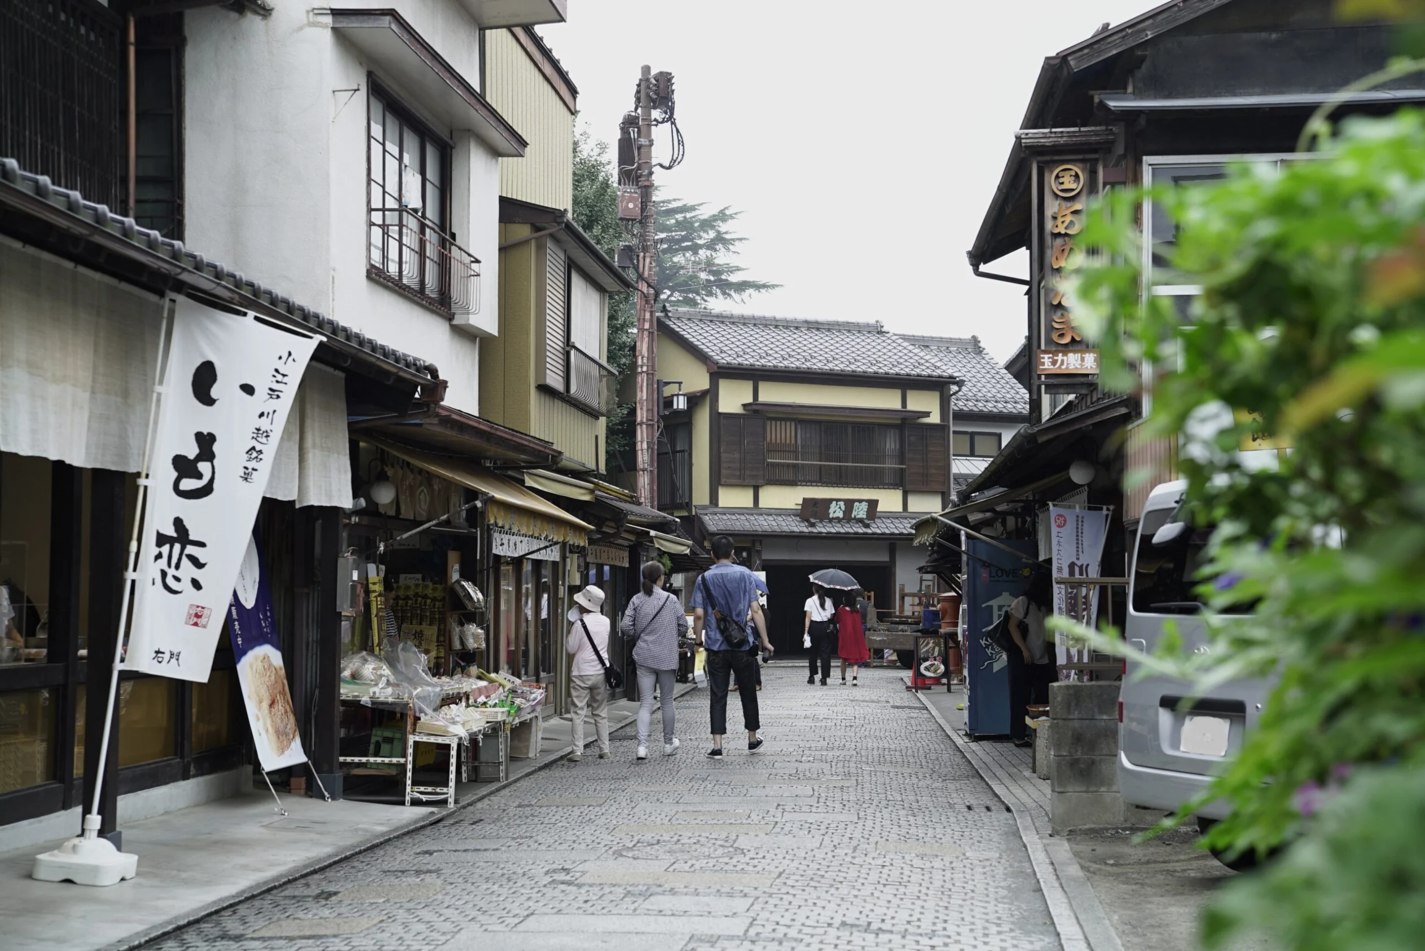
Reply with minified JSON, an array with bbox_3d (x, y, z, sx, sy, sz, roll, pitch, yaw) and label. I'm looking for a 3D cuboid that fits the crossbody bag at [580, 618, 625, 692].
[{"bbox_3d":[-0.889,1.424,16.443,0.370,0.580,0.270,1,-4,-9],"label":"crossbody bag"}]

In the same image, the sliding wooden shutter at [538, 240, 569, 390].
[{"bbox_3d":[-1.920,-1.851,24.388,0.130,1.720,1.040,0,-4,6],"label":"sliding wooden shutter"}]

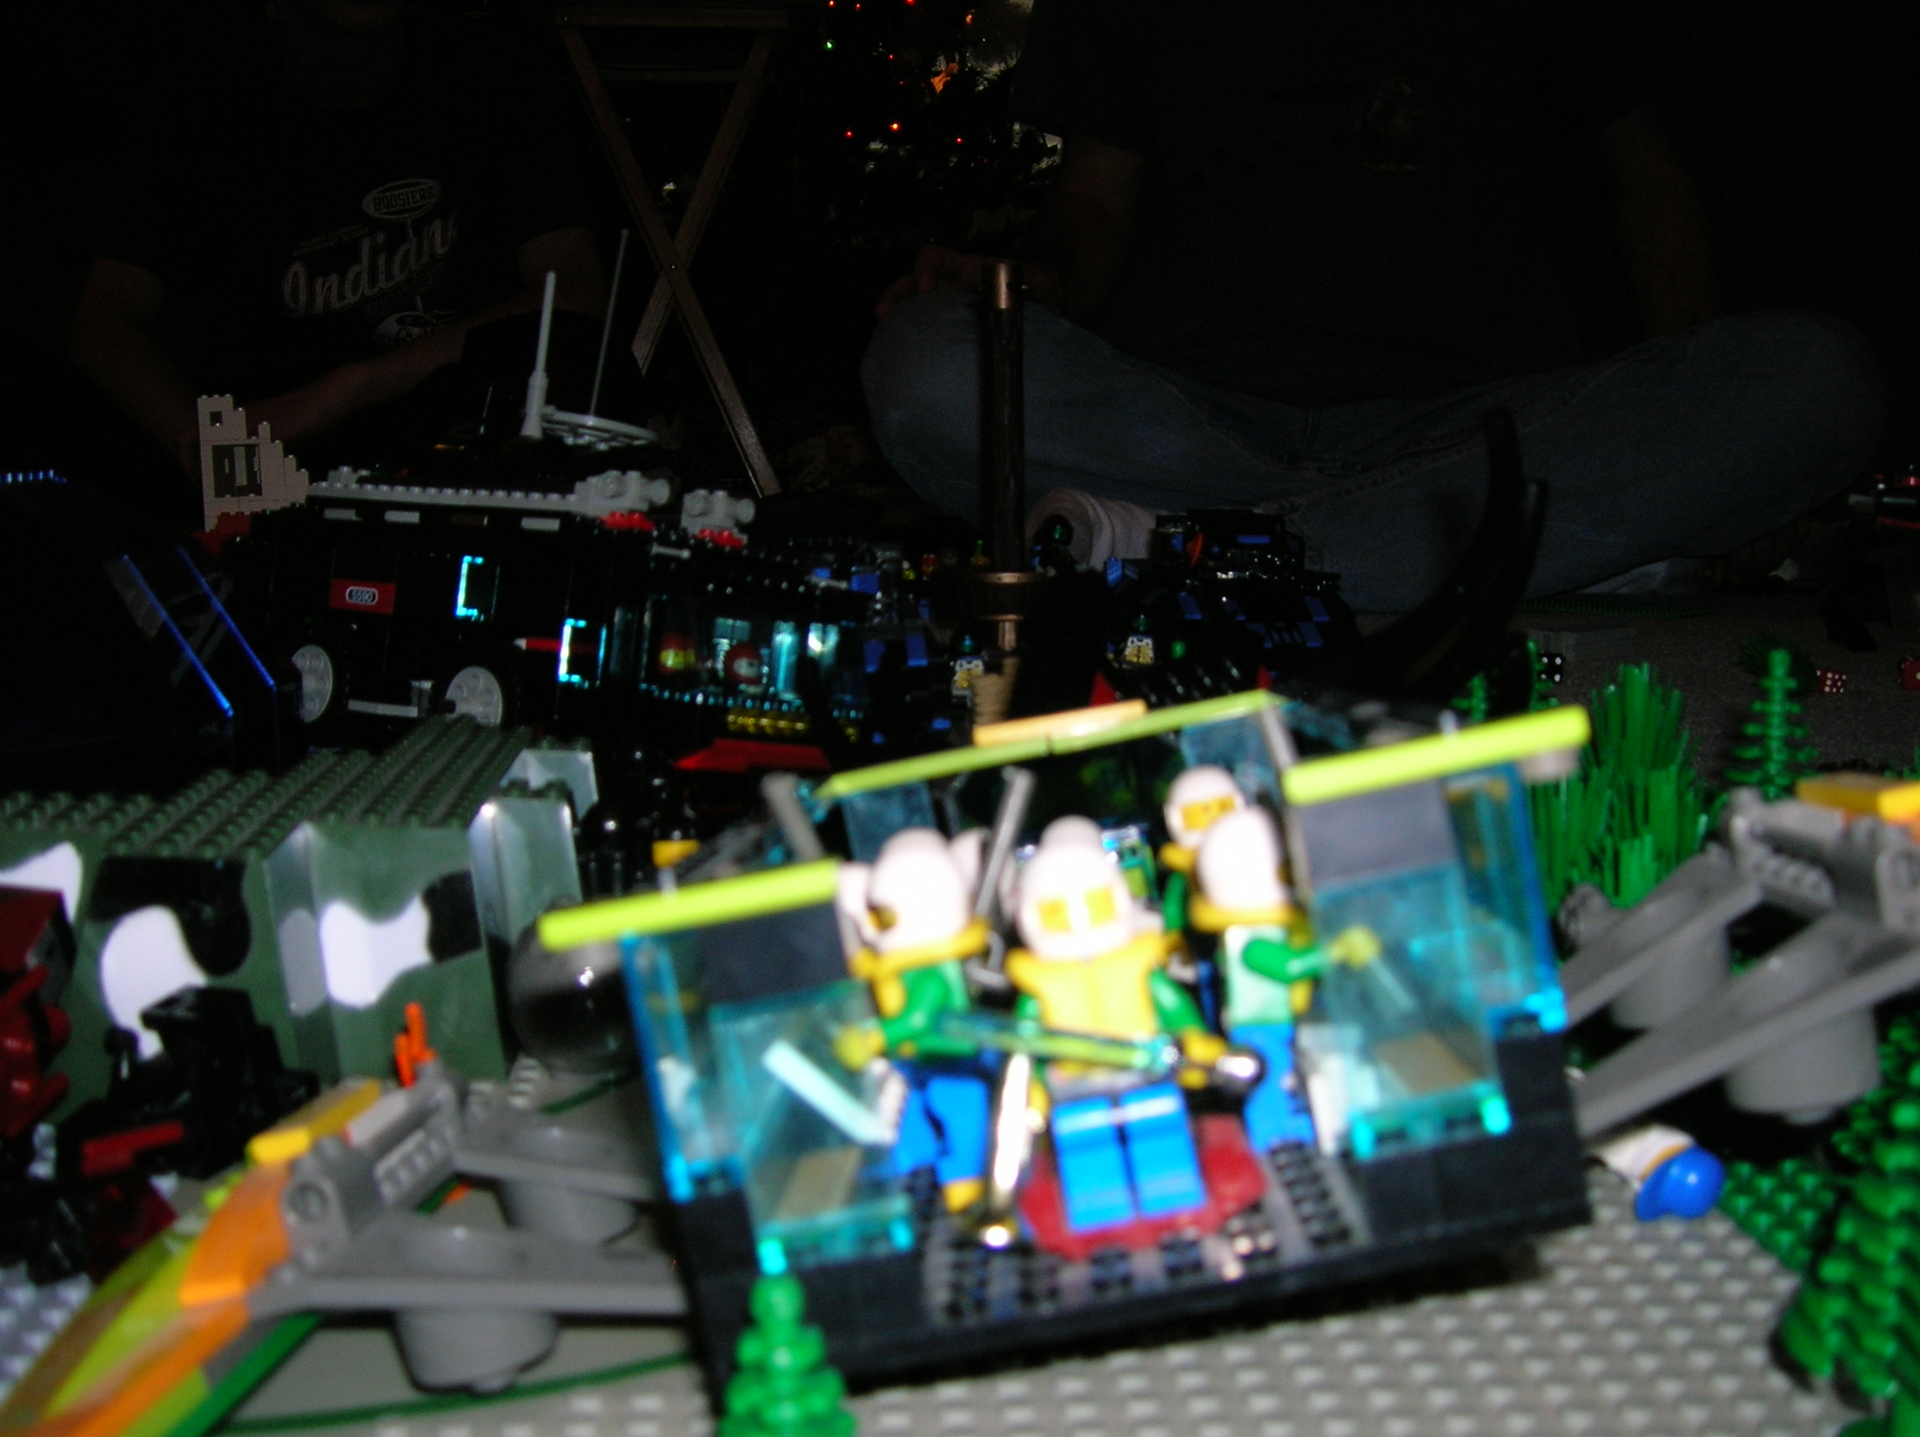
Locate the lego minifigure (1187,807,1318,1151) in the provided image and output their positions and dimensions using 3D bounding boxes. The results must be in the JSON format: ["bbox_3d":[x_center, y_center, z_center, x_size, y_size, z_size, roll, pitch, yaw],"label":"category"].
[{"bbox_3d":[0.042,0.033,0.260,0.019,0.043,0.022,-7,2,5],"label":"lego minifigure"}]

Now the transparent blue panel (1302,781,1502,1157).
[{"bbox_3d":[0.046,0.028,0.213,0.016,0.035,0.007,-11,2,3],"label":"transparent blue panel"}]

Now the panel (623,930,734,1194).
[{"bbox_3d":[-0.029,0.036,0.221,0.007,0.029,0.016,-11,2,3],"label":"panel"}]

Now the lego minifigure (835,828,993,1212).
[{"bbox_3d":[-0.005,0.038,0.262,0.019,0.044,0.022,-8,2,-13],"label":"lego minifigure"}]

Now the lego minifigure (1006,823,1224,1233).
[{"bbox_3d":[0.018,0.034,0.230,0.024,0.044,0.017,-11,2,3],"label":"lego minifigure"}]

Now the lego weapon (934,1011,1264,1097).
[{"bbox_3d":[0.015,0.036,0.221,0.036,0.006,0.005,8,0,-1],"label":"lego weapon"}]

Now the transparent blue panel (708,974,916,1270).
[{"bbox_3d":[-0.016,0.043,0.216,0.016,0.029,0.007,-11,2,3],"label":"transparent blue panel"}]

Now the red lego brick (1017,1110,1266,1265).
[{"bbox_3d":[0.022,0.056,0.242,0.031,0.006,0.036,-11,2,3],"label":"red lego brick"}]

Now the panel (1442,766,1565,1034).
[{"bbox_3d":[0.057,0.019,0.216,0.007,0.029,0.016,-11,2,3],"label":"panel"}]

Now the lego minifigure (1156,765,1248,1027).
[{"bbox_3d":[0.042,0.030,0.323,0.022,0.043,0.016,-11,2,3],"label":"lego minifigure"}]

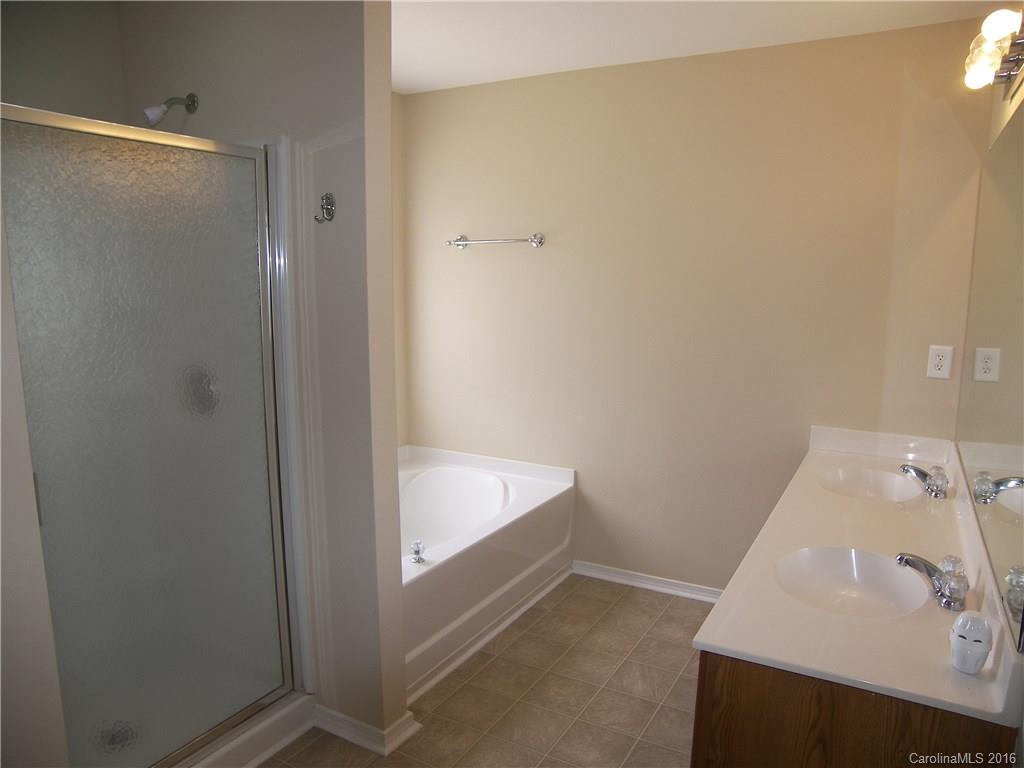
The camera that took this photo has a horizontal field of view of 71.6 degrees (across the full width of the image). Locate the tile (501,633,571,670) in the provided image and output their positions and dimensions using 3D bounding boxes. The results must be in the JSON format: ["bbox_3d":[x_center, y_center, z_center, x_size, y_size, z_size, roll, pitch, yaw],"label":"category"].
[{"bbox_3d":[0.100,1.084,2.885,0.228,0.010,0.228,5,10,29],"label":"tile"}]

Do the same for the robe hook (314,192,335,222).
[{"bbox_3d":[-0.538,-0.503,2.032,0.044,0.085,0.046,5,10,29],"label":"robe hook"}]

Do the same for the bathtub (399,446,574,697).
[{"bbox_3d":[-0.477,0.748,3.261,1.049,0.541,1.376,5,10,29],"label":"bathtub"}]

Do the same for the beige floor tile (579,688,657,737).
[{"bbox_3d":[0.379,1.155,2.500,0.228,0.010,0.228,4,9,29],"label":"beige floor tile"}]

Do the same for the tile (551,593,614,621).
[{"bbox_3d":[0.325,1.025,3.274,0.228,0.010,0.228,5,10,29],"label":"tile"}]

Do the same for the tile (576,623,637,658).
[{"bbox_3d":[0.403,1.087,3.006,0.228,0.010,0.228,4,9,29],"label":"tile"}]

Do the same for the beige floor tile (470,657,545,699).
[{"bbox_3d":[-0.020,1.125,2.722,0.228,0.010,0.228,4,9,29],"label":"beige floor tile"}]

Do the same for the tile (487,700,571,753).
[{"bbox_3d":[0.068,1.167,2.413,0.228,0.010,0.228,4,9,29],"label":"tile"}]

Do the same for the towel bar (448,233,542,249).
[{"bbox_3d":[-0.084,-0.713,3.552,0.530,0.066,0.085,5,10,29],"label":"towel bar"}]

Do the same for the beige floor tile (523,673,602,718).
[{"bbox_3d":[0.182,1.129,2.581,0.228,0.010,0.228,5,10,29],"label":"beige floor tile"}]

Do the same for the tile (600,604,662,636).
[{"bbox_3d":[0.515,1.061,3.204,0.228,0.010,0.228,4,9,29],"label":"tile"}]

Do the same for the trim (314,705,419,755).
[{"bbox_3d":[-0.488,1.129,2.403,0.320,0.069,0.182,4,9,29],"label":"trim"}]

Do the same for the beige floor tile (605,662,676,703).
[{"bbox_3d":[0.489,1.117,2.665,0.228,0.010,0.228,5,10,29],"label":"beige floor tile"}]

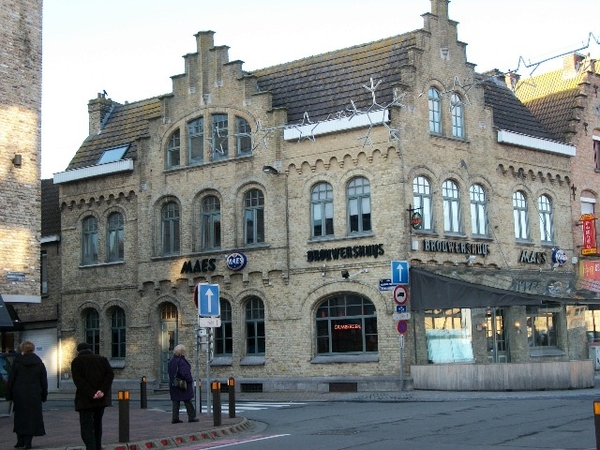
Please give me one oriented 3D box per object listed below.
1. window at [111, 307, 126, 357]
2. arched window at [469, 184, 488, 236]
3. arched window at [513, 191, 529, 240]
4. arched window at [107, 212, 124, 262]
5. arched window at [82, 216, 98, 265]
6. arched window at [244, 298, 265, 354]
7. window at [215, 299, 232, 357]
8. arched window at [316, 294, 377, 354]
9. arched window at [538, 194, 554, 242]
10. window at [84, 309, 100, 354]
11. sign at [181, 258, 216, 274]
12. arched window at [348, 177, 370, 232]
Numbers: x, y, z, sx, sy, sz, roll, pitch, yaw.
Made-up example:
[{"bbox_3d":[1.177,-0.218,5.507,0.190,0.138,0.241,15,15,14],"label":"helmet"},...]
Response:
[{"bbox_3d":[-7.020,4.191,33.643,0.840,2.070,0.200,-7,-11,32],"label":"window"},{"bbox_3d":[6.103,-0.514,29.571,0.984,1.881,0.200,5,-11,-38],"label":"arched window"},{"bbox_3d":[7.694,-0.305,30.178,0.877,1.783,0.200,5,-11,-37],"label":"arched window"},{"bbox_3d":[-7.278,0.504,34.271,0.920,1.980,0.200,-7,-11,32],"label":"arched window"},{"bbox_3d":[-8.465,0.624,35.032,0.920,1.990,0.200,-7,-11,32],"label":"arched window"},{"bbox_3d":[-1.523,3.424,29.446,0.838,2.018,0.200,-7,-10,33],"label":"arched window"},{"bbox_3d":[-2.722,3.635,30.727,0.823,2.053,0.200,-7,-10,32],"label":"window"},{"bbox_3d":[1.467,3.137,27.493,2.285,1.970,0.200,-7,-10,33],"label":"arched window"},{"bbox_3d":[9.087,-0.241,31.875,1.001,1.870,0.200,5,-11,-38],"label":"arched window"},{"bbox_3d":[-8.227,4.336,34.415,0.840,2.060,0.200,-7,-11,32],"label":"window"},{"bbox_3d":[-3.686,1.506,31.439,1.647,0.451,0.120,-7,-10,32],"label":"sign"},{"bbox_3d":[1.888,-0.615,27.697,0.913,1.868,0.200,-7,-10,33],"label":"arched window"}]

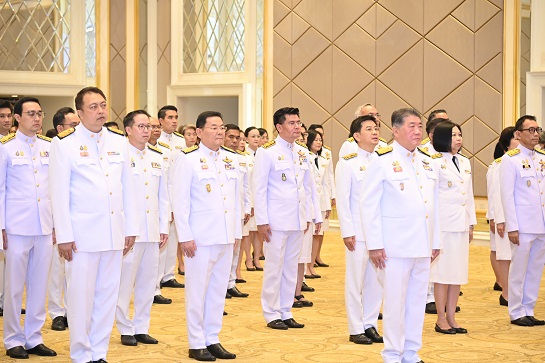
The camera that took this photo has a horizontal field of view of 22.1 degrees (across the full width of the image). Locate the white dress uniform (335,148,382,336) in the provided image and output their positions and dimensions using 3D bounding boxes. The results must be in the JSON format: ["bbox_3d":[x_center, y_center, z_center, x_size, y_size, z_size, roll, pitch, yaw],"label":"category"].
[{"bbox_3d":[0.688,0.448,10.388,0.300,1.380,0.500,2,3,43],"label":"white dress uniform"}]

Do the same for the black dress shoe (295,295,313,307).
[{"bbox_3d":[0.279,1.069,12.551,0.240,0.090,0.090,2,3,44],"label":"black dress shoe"}]

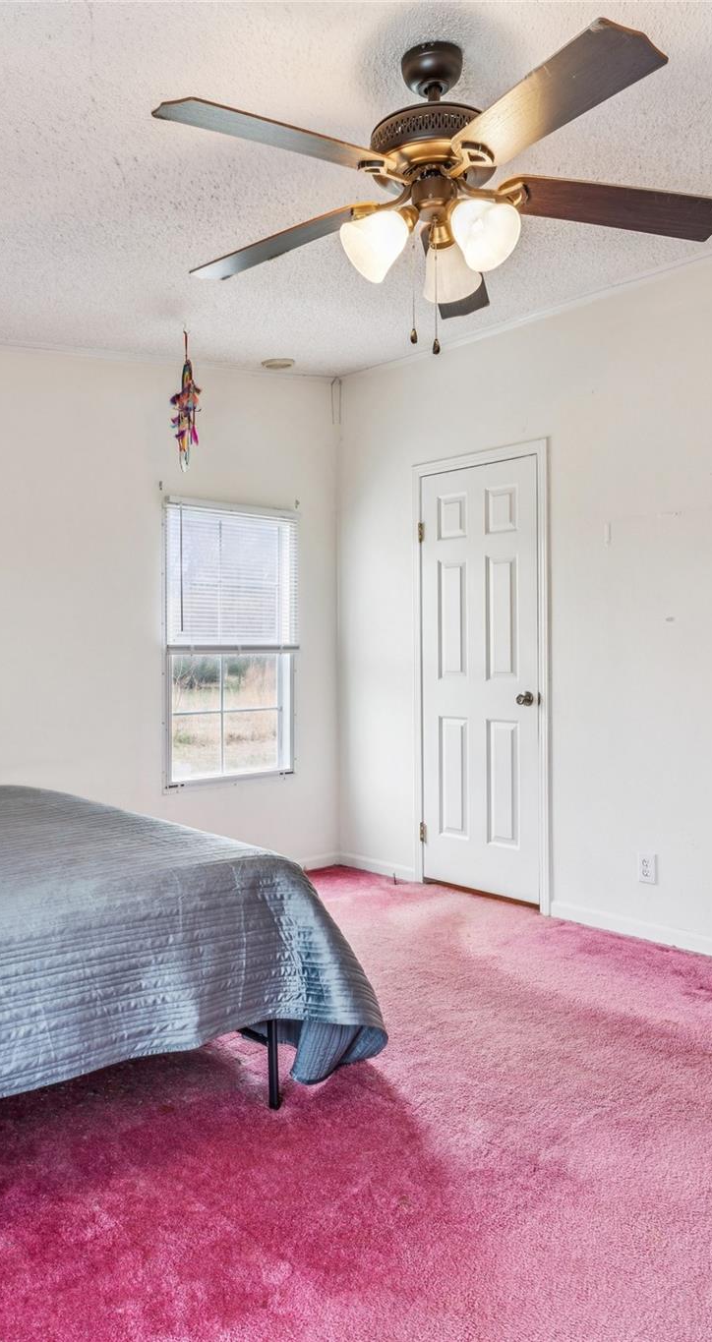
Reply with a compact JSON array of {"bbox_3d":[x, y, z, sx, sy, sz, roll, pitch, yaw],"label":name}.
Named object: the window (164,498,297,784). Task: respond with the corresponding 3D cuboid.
[{"bbox_3d":[-0.623,-0.136,4.505,0.800,1.380,0.100,-1,1,-44],"label":"window"}]

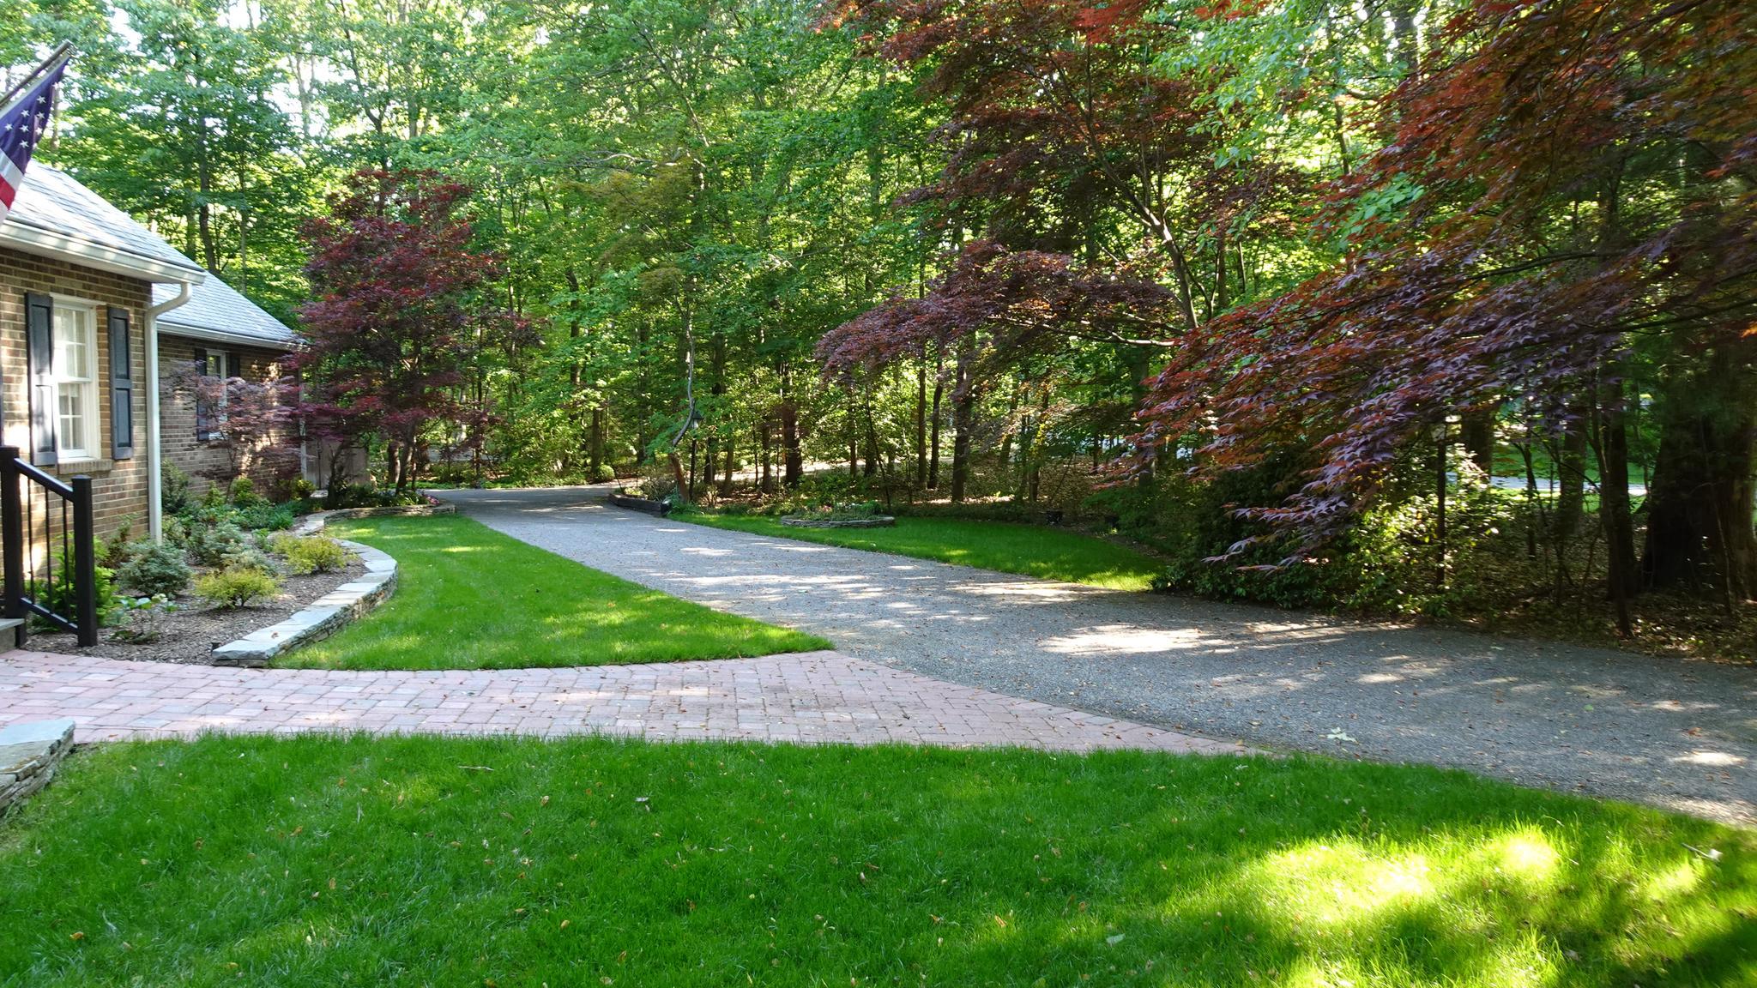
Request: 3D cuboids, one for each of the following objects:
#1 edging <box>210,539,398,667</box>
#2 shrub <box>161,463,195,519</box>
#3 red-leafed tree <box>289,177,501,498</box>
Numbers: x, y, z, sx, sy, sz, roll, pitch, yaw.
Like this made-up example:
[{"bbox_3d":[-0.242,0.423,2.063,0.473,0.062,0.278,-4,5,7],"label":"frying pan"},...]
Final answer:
[{"bbox_3d":[-4.020,0.713,9.134,0.800,0.200,6.500,-1,3,-20],"label":"edging"},{"bbox_3d":[-8.704,-0.061,15.020,0.570,0.690,0.570,0,3,-7],"label":"shrub"},{"bbox_3d":[-7.382,-2.475,18.691,3.200,5.060,3.300,0,3,-7],"label":"red-leafed tree"}]

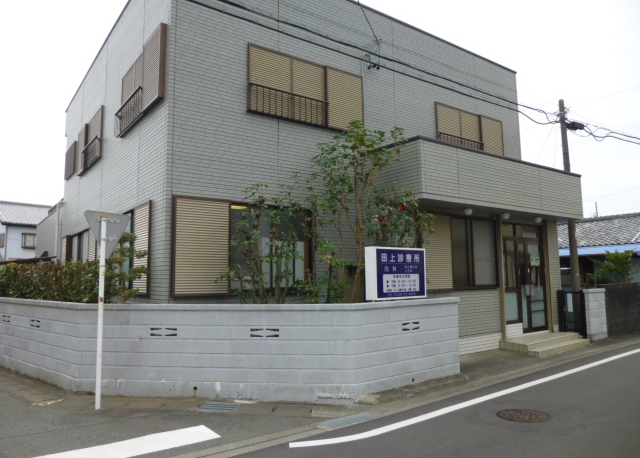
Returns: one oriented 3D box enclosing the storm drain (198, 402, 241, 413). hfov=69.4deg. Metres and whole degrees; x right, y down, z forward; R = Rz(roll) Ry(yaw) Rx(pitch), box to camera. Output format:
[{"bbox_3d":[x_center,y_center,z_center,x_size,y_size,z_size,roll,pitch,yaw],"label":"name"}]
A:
[{"bbox_3d":[-1.332,2.360,6.069,0.509,0.040,0.377,-1,-5,10],"label":"storm drain"}]

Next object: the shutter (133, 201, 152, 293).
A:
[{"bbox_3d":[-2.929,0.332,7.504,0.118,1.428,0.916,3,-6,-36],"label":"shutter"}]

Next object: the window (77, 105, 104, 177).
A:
[{"bbox_3d":[-5.797,-2.152,11.576,0.207,1.172,2.512,3,-6,-36],"label":"window"}]

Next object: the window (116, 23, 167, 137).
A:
[{"bbox_3d":[-3.114,-2.423,7.879,0.207,1.133,2.344,3,-6,-36],"label":"window"}]

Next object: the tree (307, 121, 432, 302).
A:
[{"bbox_3d":[0.775,0.165,7.030,1.850,3.688,1.500,0,-5,0],"label":"tree"}]

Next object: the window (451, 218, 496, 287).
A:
[{"bbox_3d":[3.219,0.506,9.620,1.458,1.433,0.118,3,-6,-36],"label":"window"}]

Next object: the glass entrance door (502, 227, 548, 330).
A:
[{"bbox_3d":[4.902,1.191,10.990,1.753,2.561,0.138,3,-6,-36],"label":"glass entrance door"}]

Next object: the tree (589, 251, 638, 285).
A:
[{"bbox_3d":[8.729,1.440,13.718,1.300,1.663,1.150,0,-5,0],"label":"tree"}]

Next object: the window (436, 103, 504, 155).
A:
[{"bbox_3d":[3.524,-2.188,10.626,2.453,1.024,0.148,3,-6,-36],"label":"window"}]

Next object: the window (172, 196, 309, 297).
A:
[{"bbox_3d":[-1.080,0.292,7.051,2.285,1.438,0.158,3,-6,-36],"label":"window"}]

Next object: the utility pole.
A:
[{"bbox_3d":[6.869,-0.440,12.666,0.240,6.428,0.240,-1,-6,0],"label":"utility pole"}]

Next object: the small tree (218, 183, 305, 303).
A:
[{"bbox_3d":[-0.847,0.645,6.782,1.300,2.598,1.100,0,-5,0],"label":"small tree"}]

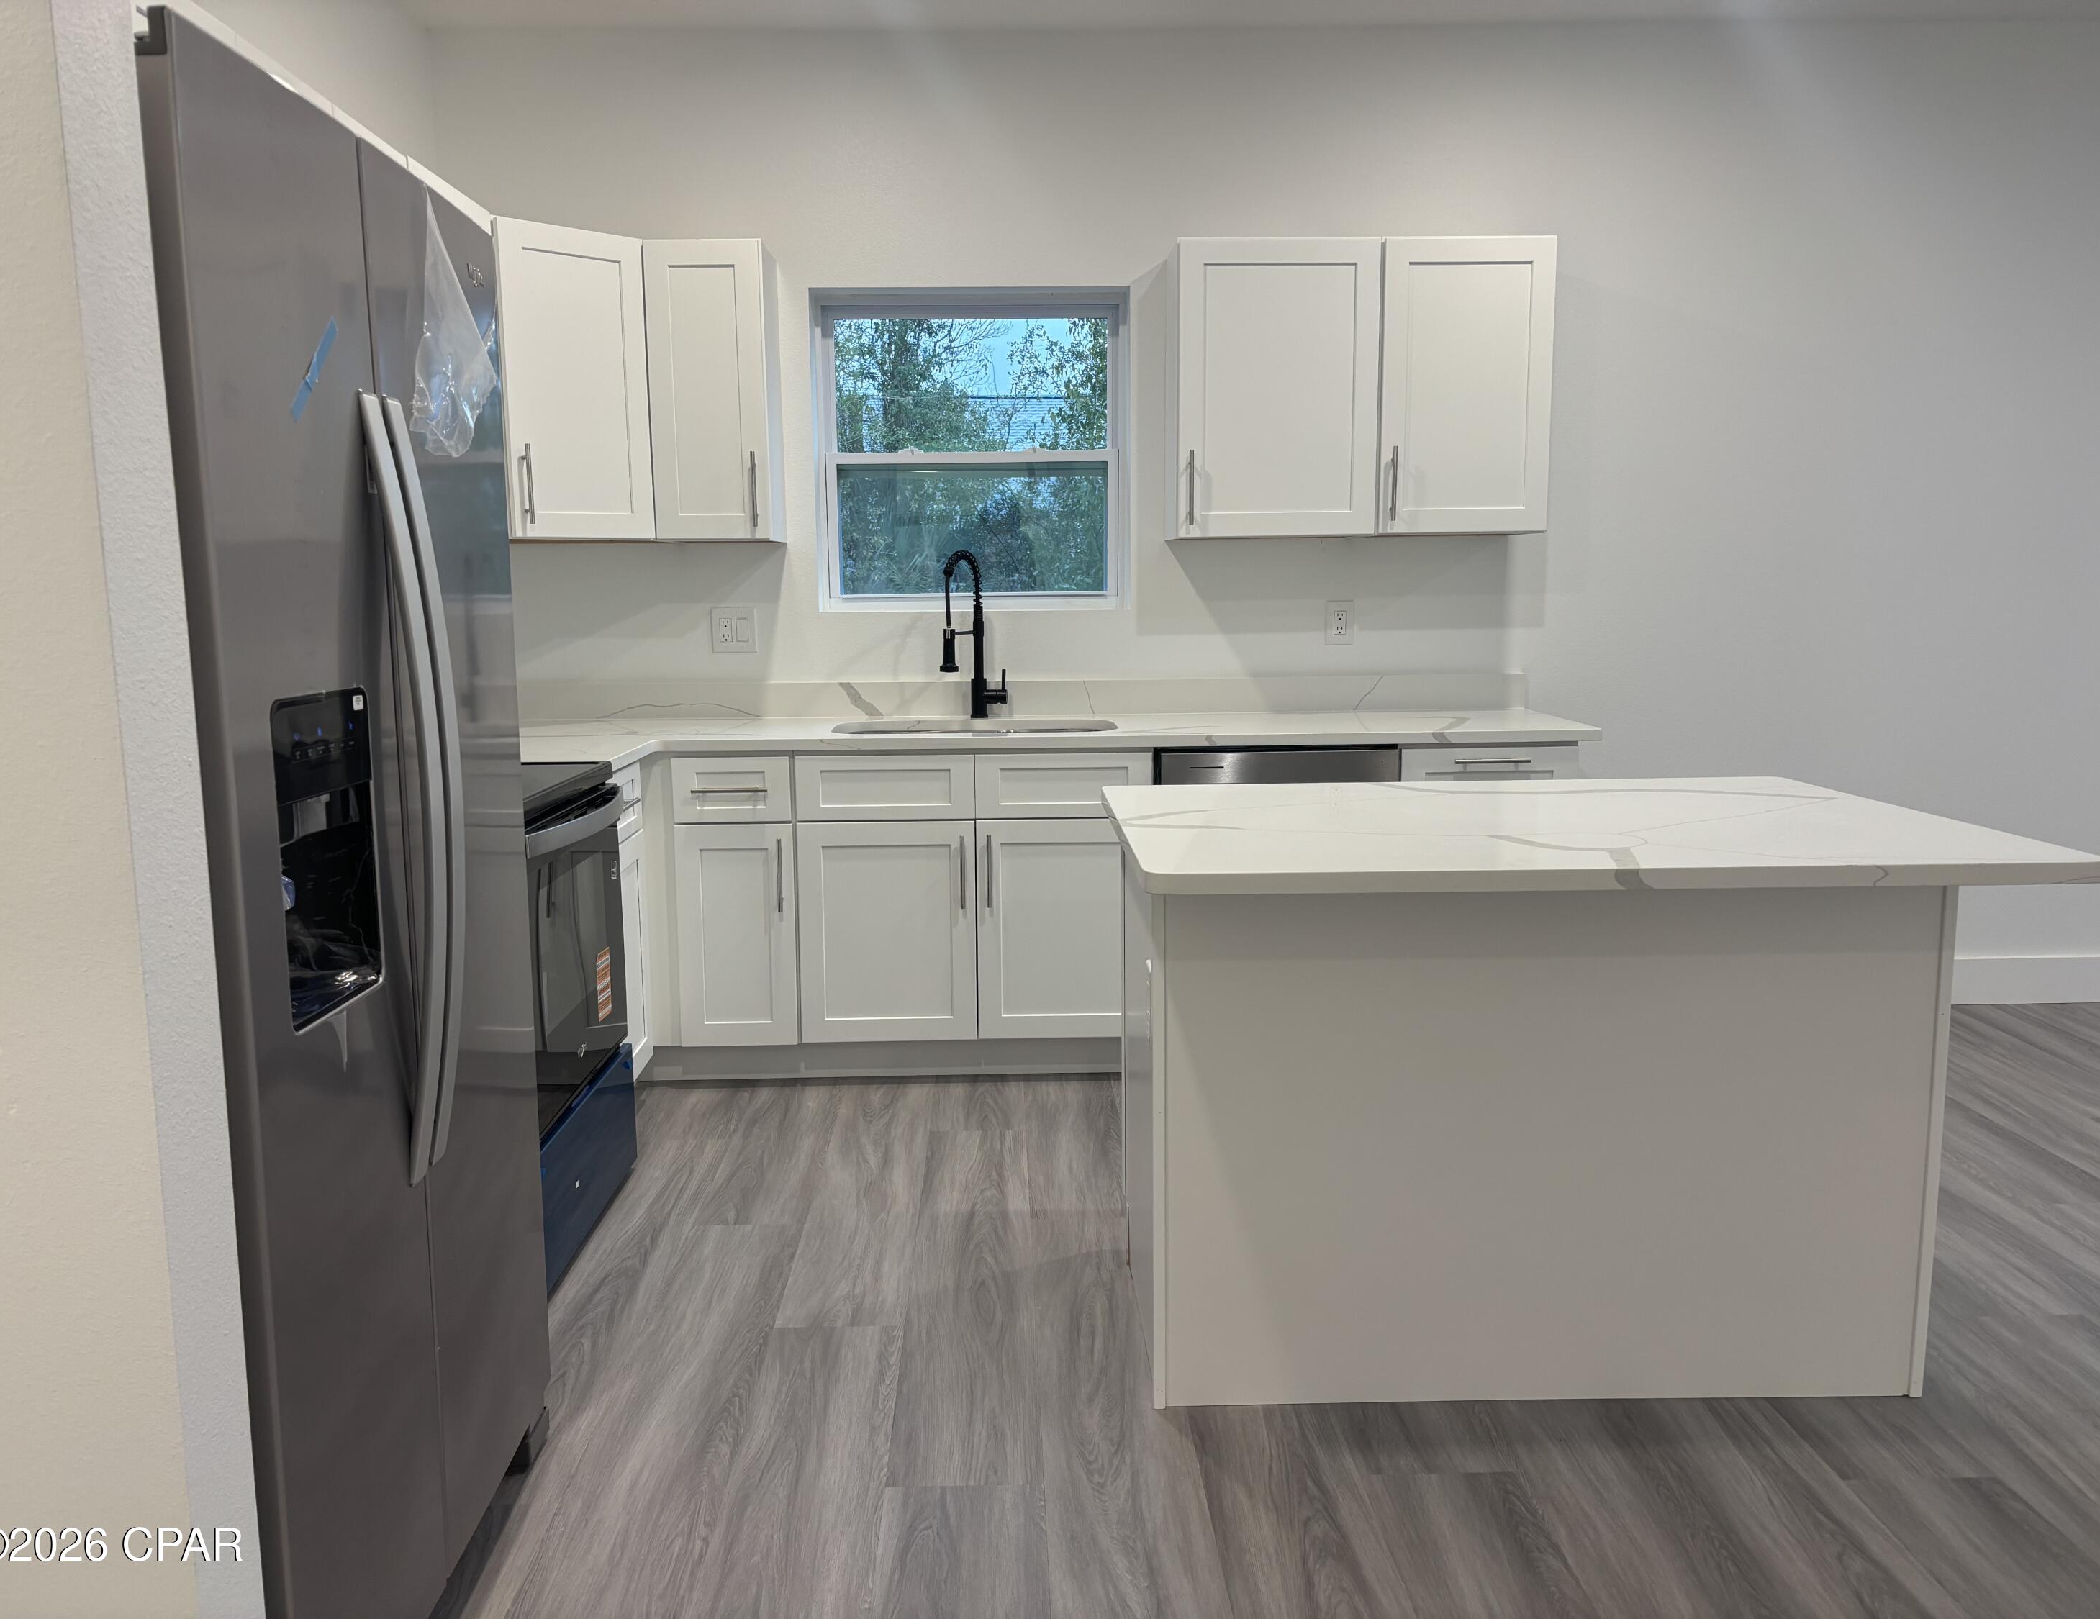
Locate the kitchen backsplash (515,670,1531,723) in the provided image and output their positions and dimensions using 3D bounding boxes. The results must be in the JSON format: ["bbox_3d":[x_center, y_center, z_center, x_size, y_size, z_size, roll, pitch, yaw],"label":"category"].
[{"bbox_3d":[-0.134,-0.315,4.682,3.017,0.106,0.030,-1,8,-1],"label":"kitchen backsplash"}]

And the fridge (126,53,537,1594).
[{"bbox_3d":[-1.122,0.151,1.864,0.875,1.742,0.837,-1,8,-1],"label":"fridge"}]

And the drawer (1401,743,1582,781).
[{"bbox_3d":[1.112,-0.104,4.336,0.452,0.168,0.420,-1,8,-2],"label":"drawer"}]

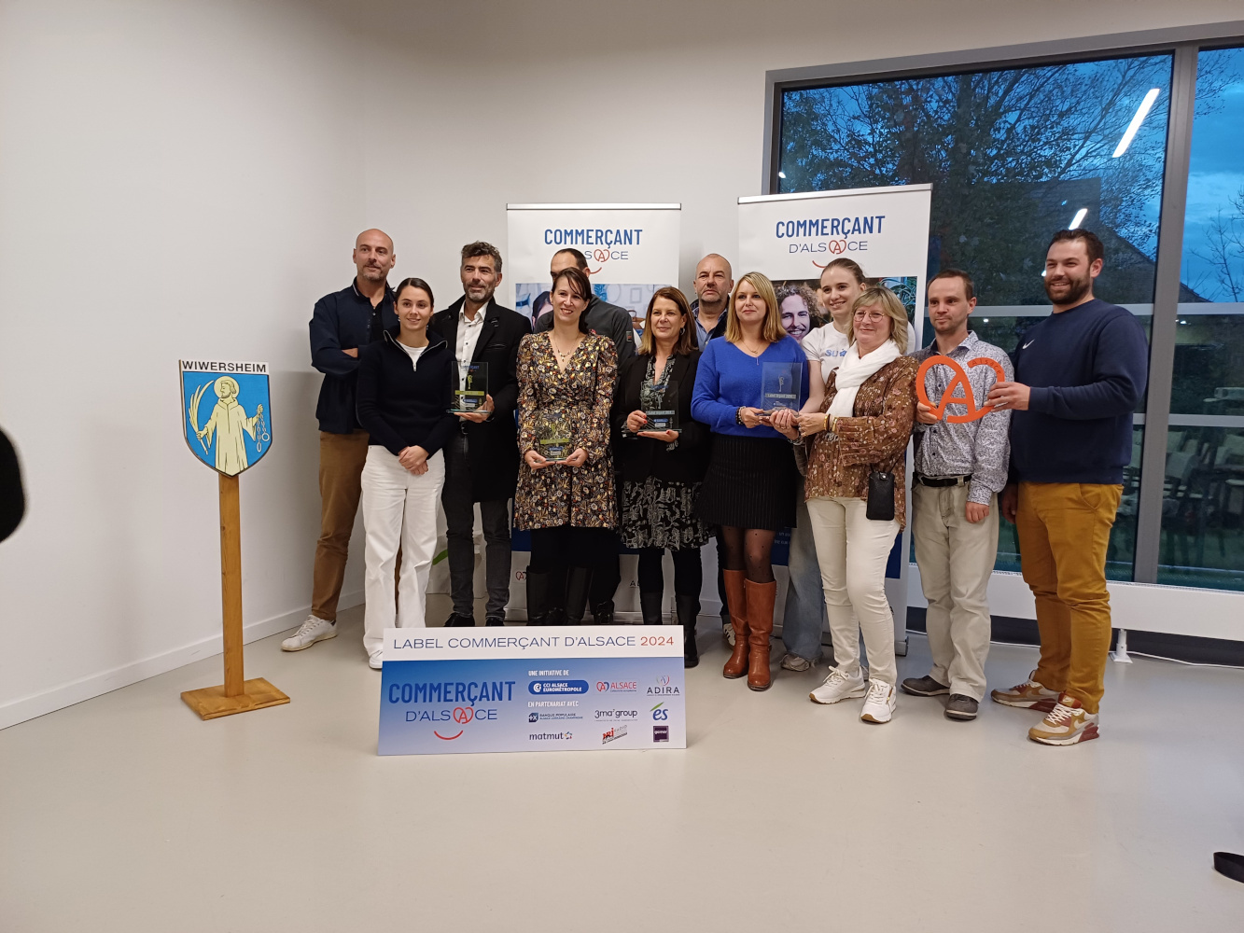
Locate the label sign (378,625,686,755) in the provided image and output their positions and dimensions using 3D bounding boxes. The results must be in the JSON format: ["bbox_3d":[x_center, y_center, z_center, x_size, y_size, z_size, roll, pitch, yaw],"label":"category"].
[{"bbox_3d":[-0.284,0.732,2.962,0.996,0.400,0.020,1,-11,-6],"label":"label sign"}]

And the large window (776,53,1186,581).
[{"bbox_3d":[1.589,-0.672,4.325,1.790,2.400,0.090,3,6,21],"label":"large window"}]

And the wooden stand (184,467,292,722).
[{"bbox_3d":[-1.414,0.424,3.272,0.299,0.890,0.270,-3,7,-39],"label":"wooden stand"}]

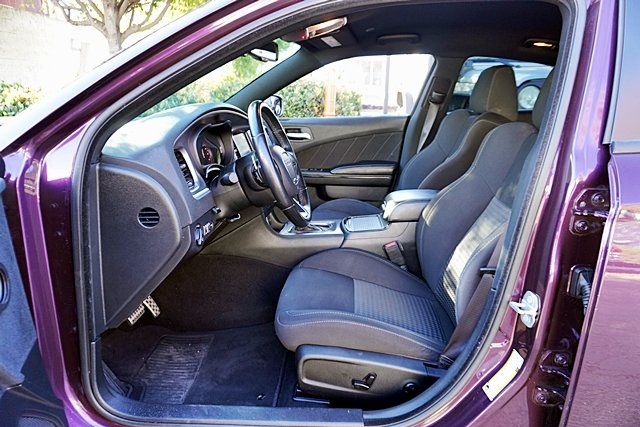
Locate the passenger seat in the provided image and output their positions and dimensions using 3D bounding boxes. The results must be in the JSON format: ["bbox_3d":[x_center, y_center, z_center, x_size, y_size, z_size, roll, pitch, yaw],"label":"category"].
[{"bbox_3d":[0.391,-0.213,1.991,0.900,0.900,0.540,0,17,3],"label":"passenger seat"}]

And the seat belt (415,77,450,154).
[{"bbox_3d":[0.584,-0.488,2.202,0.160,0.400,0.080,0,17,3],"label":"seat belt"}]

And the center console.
[{"bbox_3d":[0.193,0.066,1.680,0.760,0.310,0.260,0,17,3],"label":"center console"}]

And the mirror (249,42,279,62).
[{"bbox_3d":[-0.194,-0.576,1.503,0.050,0.072,0.250,8,18,11],"label":"mirror"}]

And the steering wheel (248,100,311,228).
[{"bbox_3d":[-0.132,-0.134,1.235,0.110,0.380,0.380,-20,15,9],"label":"steering wheel"}]

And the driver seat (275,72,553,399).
[{"bbox_3d":[0.322,-0.056,1.232,0.900,0.780,0.540,0,17,3],"label":"driver seat"}]

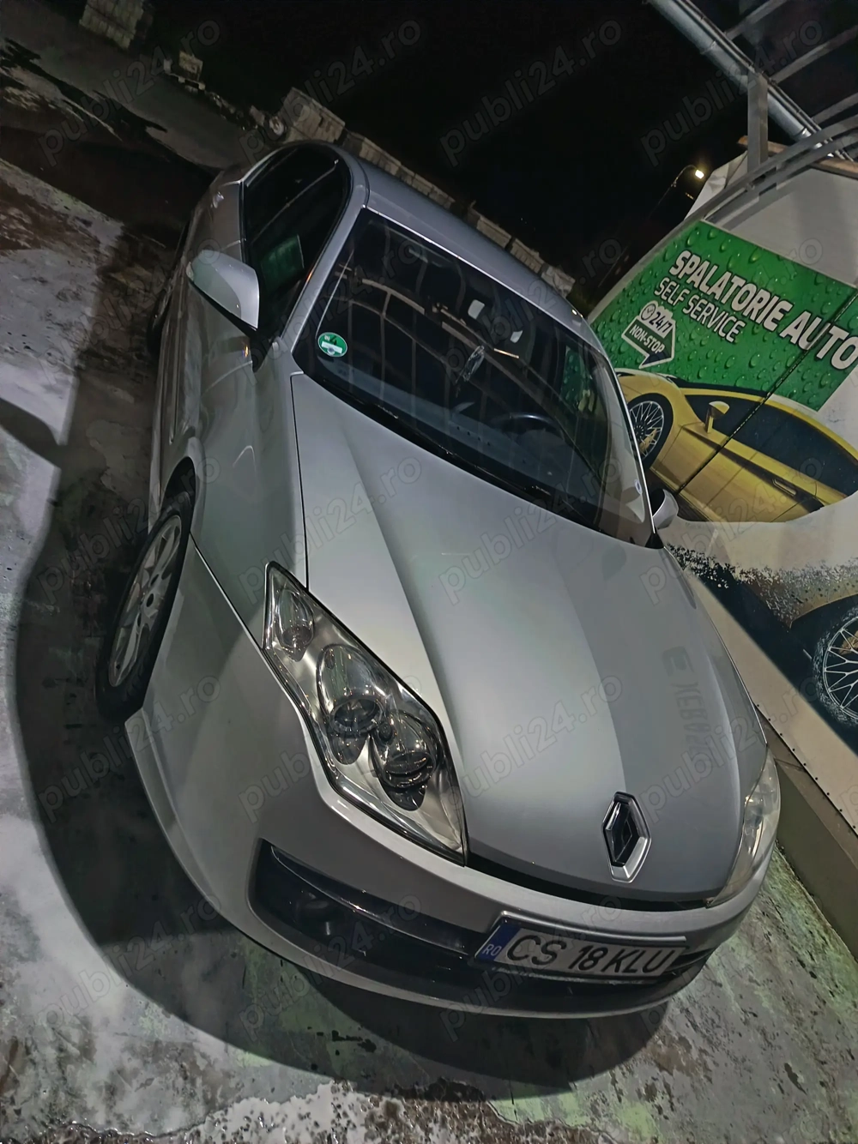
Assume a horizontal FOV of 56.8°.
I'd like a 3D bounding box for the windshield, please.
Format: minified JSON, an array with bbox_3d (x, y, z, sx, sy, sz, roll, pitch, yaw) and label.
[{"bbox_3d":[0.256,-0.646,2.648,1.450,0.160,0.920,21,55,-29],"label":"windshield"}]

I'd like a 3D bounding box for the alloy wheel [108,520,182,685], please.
[{"bbox_3d":[-0.666,0.093,2.070,0.190,0.460,0.460,21,26,-29],"label":"alloy wheel"}]

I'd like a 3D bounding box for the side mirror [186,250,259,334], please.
[{"bbox_3d":[-0.582,-0.817,2.277,0.230,0.170,0.170,21,26,-29],"label":"side mirror"}]

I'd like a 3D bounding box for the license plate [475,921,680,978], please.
[{"bbox_3d":[0.321,0.767,1.609,0.520,0.112,0.025,21,23,-29],"label":"license plate"}]

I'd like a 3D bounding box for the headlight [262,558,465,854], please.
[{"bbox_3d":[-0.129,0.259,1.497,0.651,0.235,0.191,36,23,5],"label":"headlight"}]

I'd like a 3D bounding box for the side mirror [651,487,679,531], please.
[{"bbox_3d":[0.924,-0.264,3.158,0.230,0.170,0.170,21,26,-29],"label":"side mirror"}]

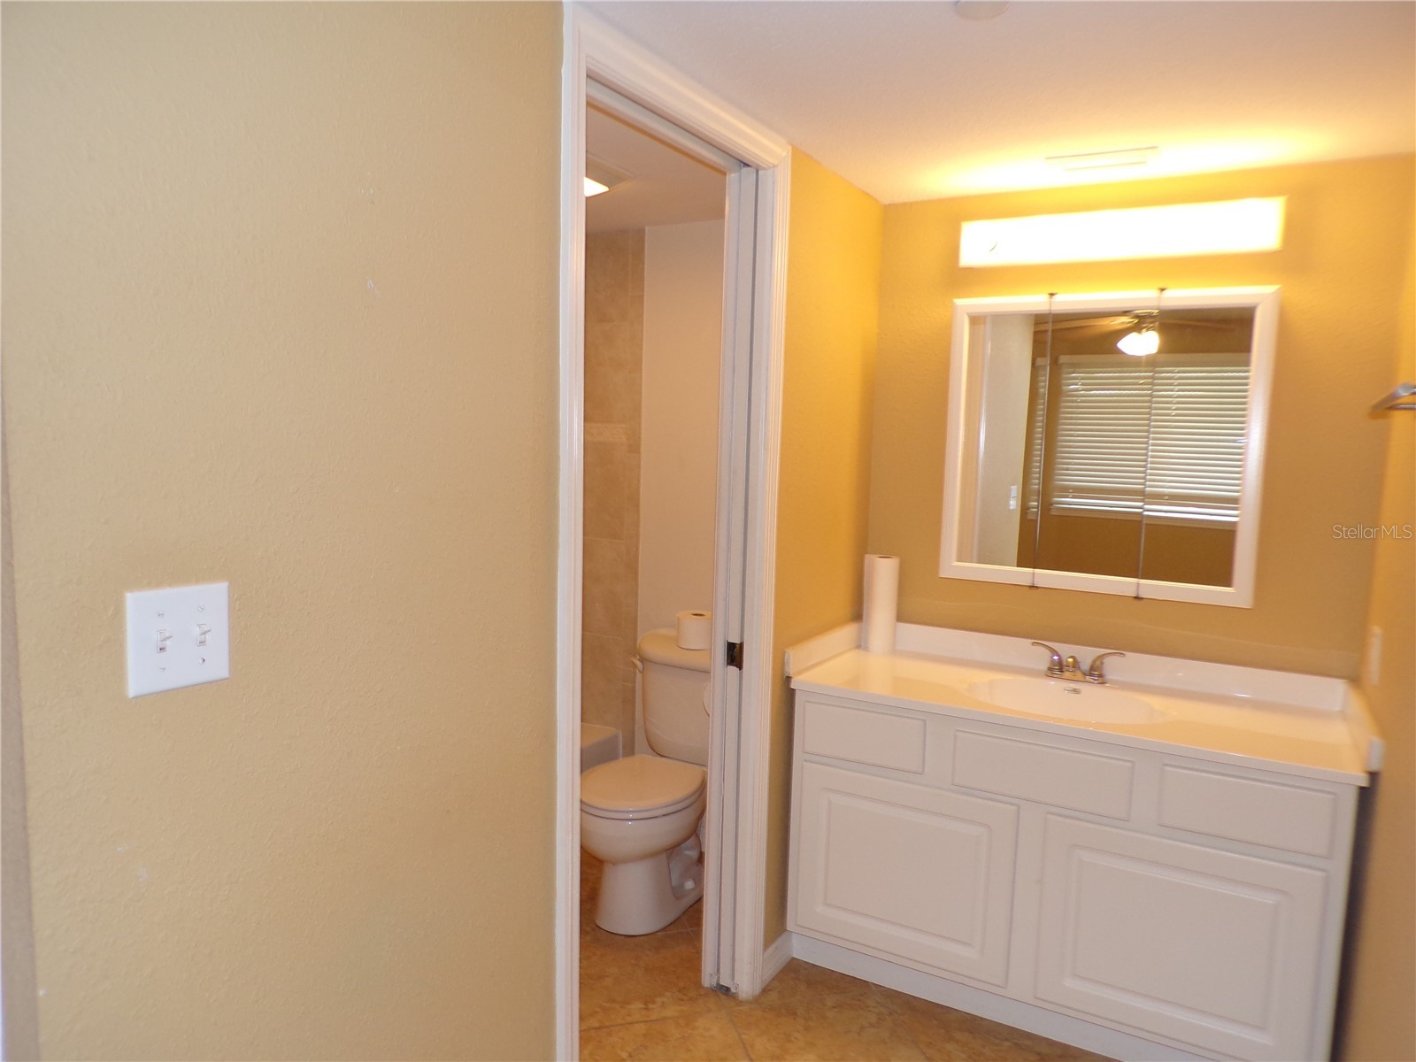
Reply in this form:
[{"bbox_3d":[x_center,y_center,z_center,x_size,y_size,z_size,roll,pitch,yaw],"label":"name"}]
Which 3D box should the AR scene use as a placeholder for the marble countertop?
[{"bbox_3d":[0.890,0.383,2.456,1.276,0.098,0.551,5,7,30],"label":"marble countertop"}]

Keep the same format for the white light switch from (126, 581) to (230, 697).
[{"bbox_3d":[-0.586,0.119,1.093,0.020,0.115,0.116,5,7,30],"label":"white light switch"}]

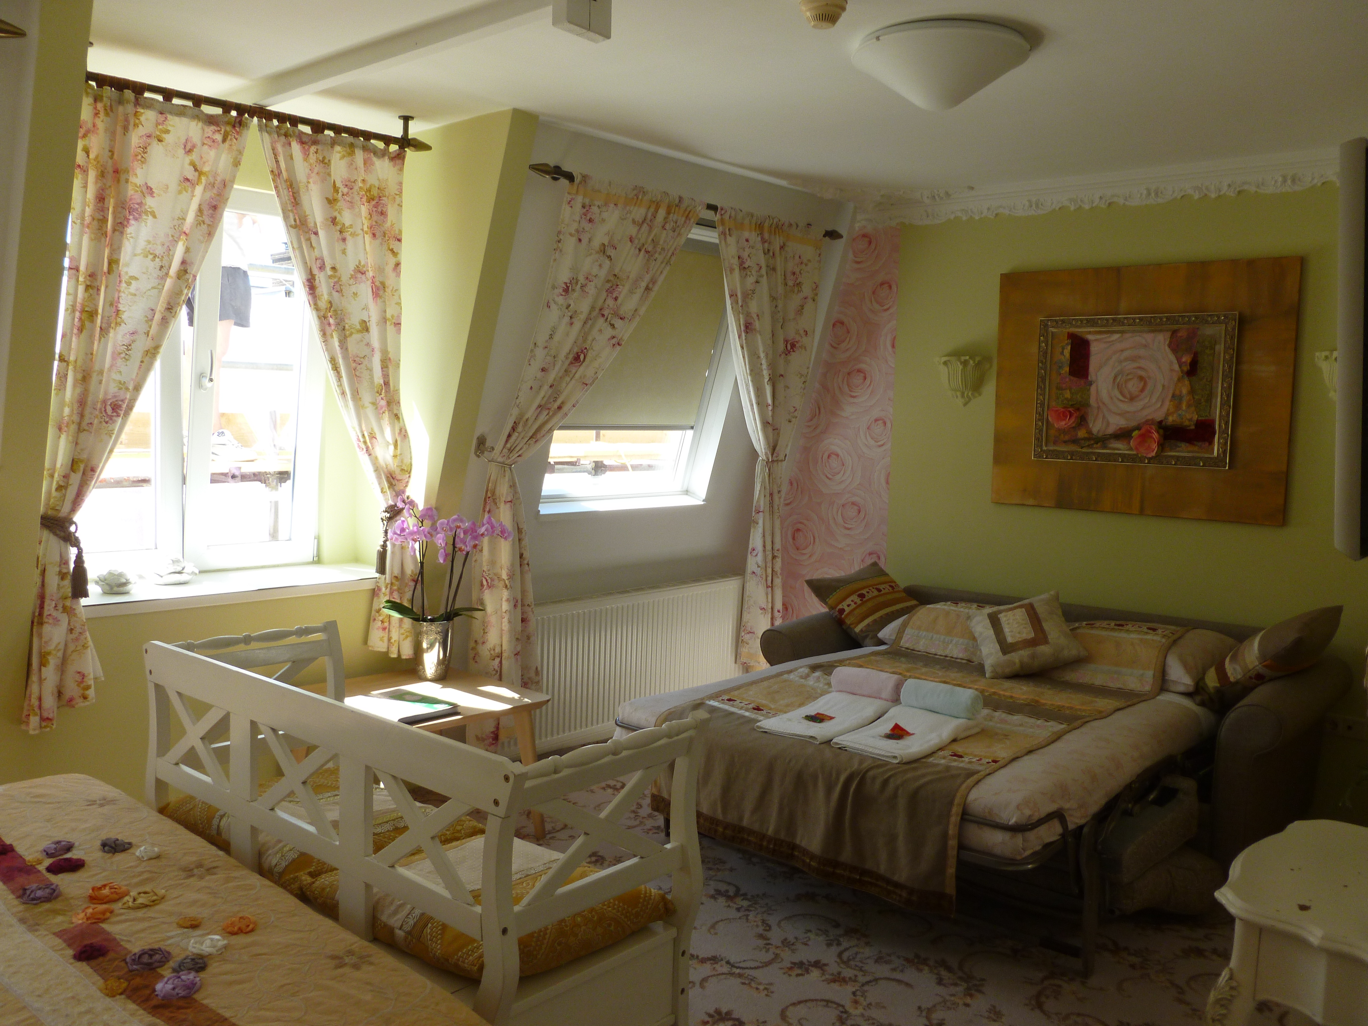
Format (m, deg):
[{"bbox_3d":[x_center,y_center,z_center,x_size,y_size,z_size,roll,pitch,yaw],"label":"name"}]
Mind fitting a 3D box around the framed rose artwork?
[{"bbox_3d":[1.820,-0.500,4.512,0.785,0.600,0.055,6,10,40],"label":"framed rose artwork"}]

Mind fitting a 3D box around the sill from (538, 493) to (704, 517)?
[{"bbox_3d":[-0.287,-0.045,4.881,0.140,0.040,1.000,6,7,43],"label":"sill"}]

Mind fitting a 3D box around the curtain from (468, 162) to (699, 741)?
[{"bbox_3d":[-0.374,-0.179,4.309,0.340,2.120,0.920,6,7,43],"label":"curtain"}]

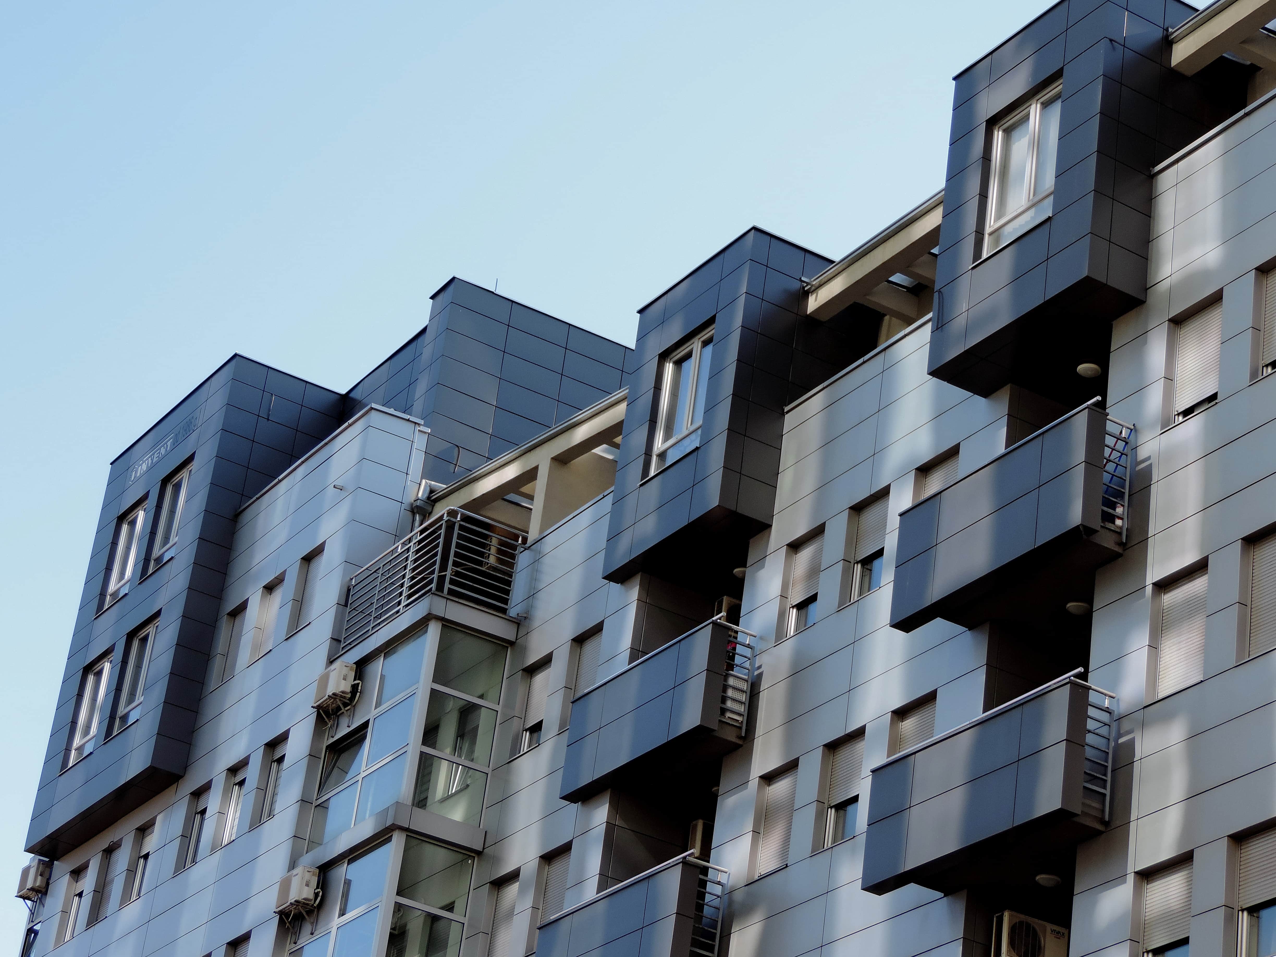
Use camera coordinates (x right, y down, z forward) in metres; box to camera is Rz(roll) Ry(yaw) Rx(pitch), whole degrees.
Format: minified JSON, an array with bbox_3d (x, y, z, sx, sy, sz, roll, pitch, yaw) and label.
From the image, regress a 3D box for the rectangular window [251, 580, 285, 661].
[{"bbox_3d":[-5.344,2.108,48.970,0.106,1.302,0.827,21,-30,-24],"label":"rectangular window"}]

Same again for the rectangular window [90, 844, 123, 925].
[{"bbox_3d":[-7.947,6.213,50.406,0.120,1.270,0.800,21,-30,-24],"label":"rectangular window"}]

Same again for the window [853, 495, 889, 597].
[{"bbox_3d":[2.676,0.814,37.001,0.120,1.235,0.748,21,-30,-24],"label":"window"}]

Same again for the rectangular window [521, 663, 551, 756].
[{"bbox_3d":[-1.203,2.924,42.102,0.120,1.279,0.800,21,-30,-24],"label":"rectangular window"}]

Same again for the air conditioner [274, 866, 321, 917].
[{"bbox_3d":[-4.457,5.397,43.394,0.250,0.460,0.670,21,-30,-24],"label":"air conditioner"}]

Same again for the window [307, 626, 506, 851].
[{"bbox_3d":[-3.126,3.731,44.646,1.232,2.640,2.886,21,-30,-24],"label":"window"}]

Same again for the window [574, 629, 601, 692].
[{"bbox_3d":[-0.592,2.415,41.151,0.050,1.061,0.766,21,-30,-24],"label":"window"}]

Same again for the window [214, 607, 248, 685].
[{"bbox_3d":[-5.890,2.517,49.116,0.120,1.279,0.818,21,-30,-24],"label":"window"}]

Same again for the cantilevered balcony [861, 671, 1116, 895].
[{"bbox_3d":[3.582,3.181,33.670,0.670,1.502,3.475,21,-30,-24],"label":"cantilevered balcony"}]

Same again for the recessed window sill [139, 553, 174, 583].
[{"bbox_3d":[-7.574,1.482,52.599,0.150,0.053,1.417,21,-30,-24],"label":"recessed window sill"}]

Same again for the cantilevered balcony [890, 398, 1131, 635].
[{"bbox_3d":[3.787,0.535,33.838,0.563,1.478,3.291,21,-30,-24],"label":"cantilevered balcony"}]

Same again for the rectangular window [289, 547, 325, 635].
[{"bbox_3d":[-4.567,1.641,47.060,0.120,1.279,0.809,21,-30,-24],"label":"rectangular window"}]

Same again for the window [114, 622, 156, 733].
[{"bbox_3d":[-7.750,3.140,51.848,0.123,1.874,1.355,21,-30,-24],"label":"window"}]

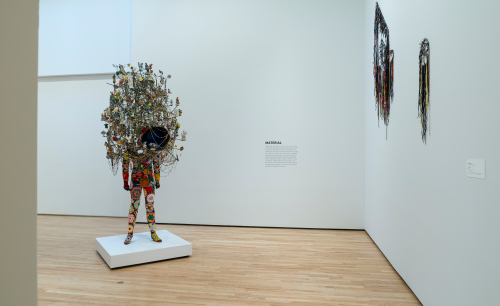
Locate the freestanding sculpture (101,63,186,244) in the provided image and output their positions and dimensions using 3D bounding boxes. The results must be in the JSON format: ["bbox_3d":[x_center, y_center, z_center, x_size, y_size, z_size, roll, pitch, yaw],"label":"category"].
[{"bbox_3d":[-1.651,-0.006,5.600,1.250,2.760,1.050,0,0,-25],"label":"freestanding sculpture"}]

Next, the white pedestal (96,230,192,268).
[{"bbox_3d":[-1.651,1.467,5.600,1.165,0.187,1.084,0,0,-32],"label":"white pedestal"}]

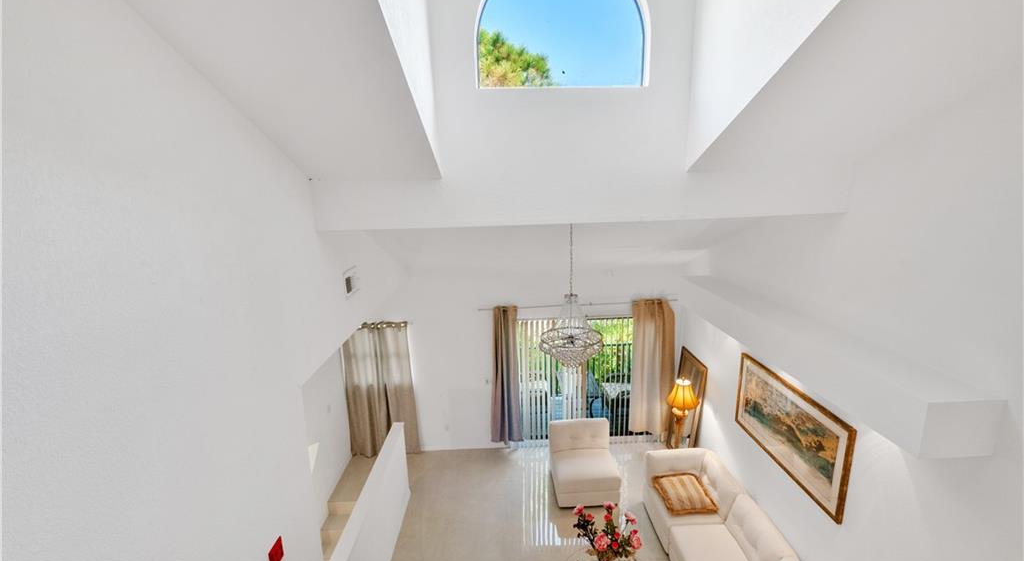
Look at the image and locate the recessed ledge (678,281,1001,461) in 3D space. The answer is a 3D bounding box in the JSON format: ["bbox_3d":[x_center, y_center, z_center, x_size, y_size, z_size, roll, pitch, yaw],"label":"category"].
[{"bbox_3d":[2.745,0.532,4.518,0.500,0.399,3.812,-2,12,-1],"label":"recessed ledge"}]

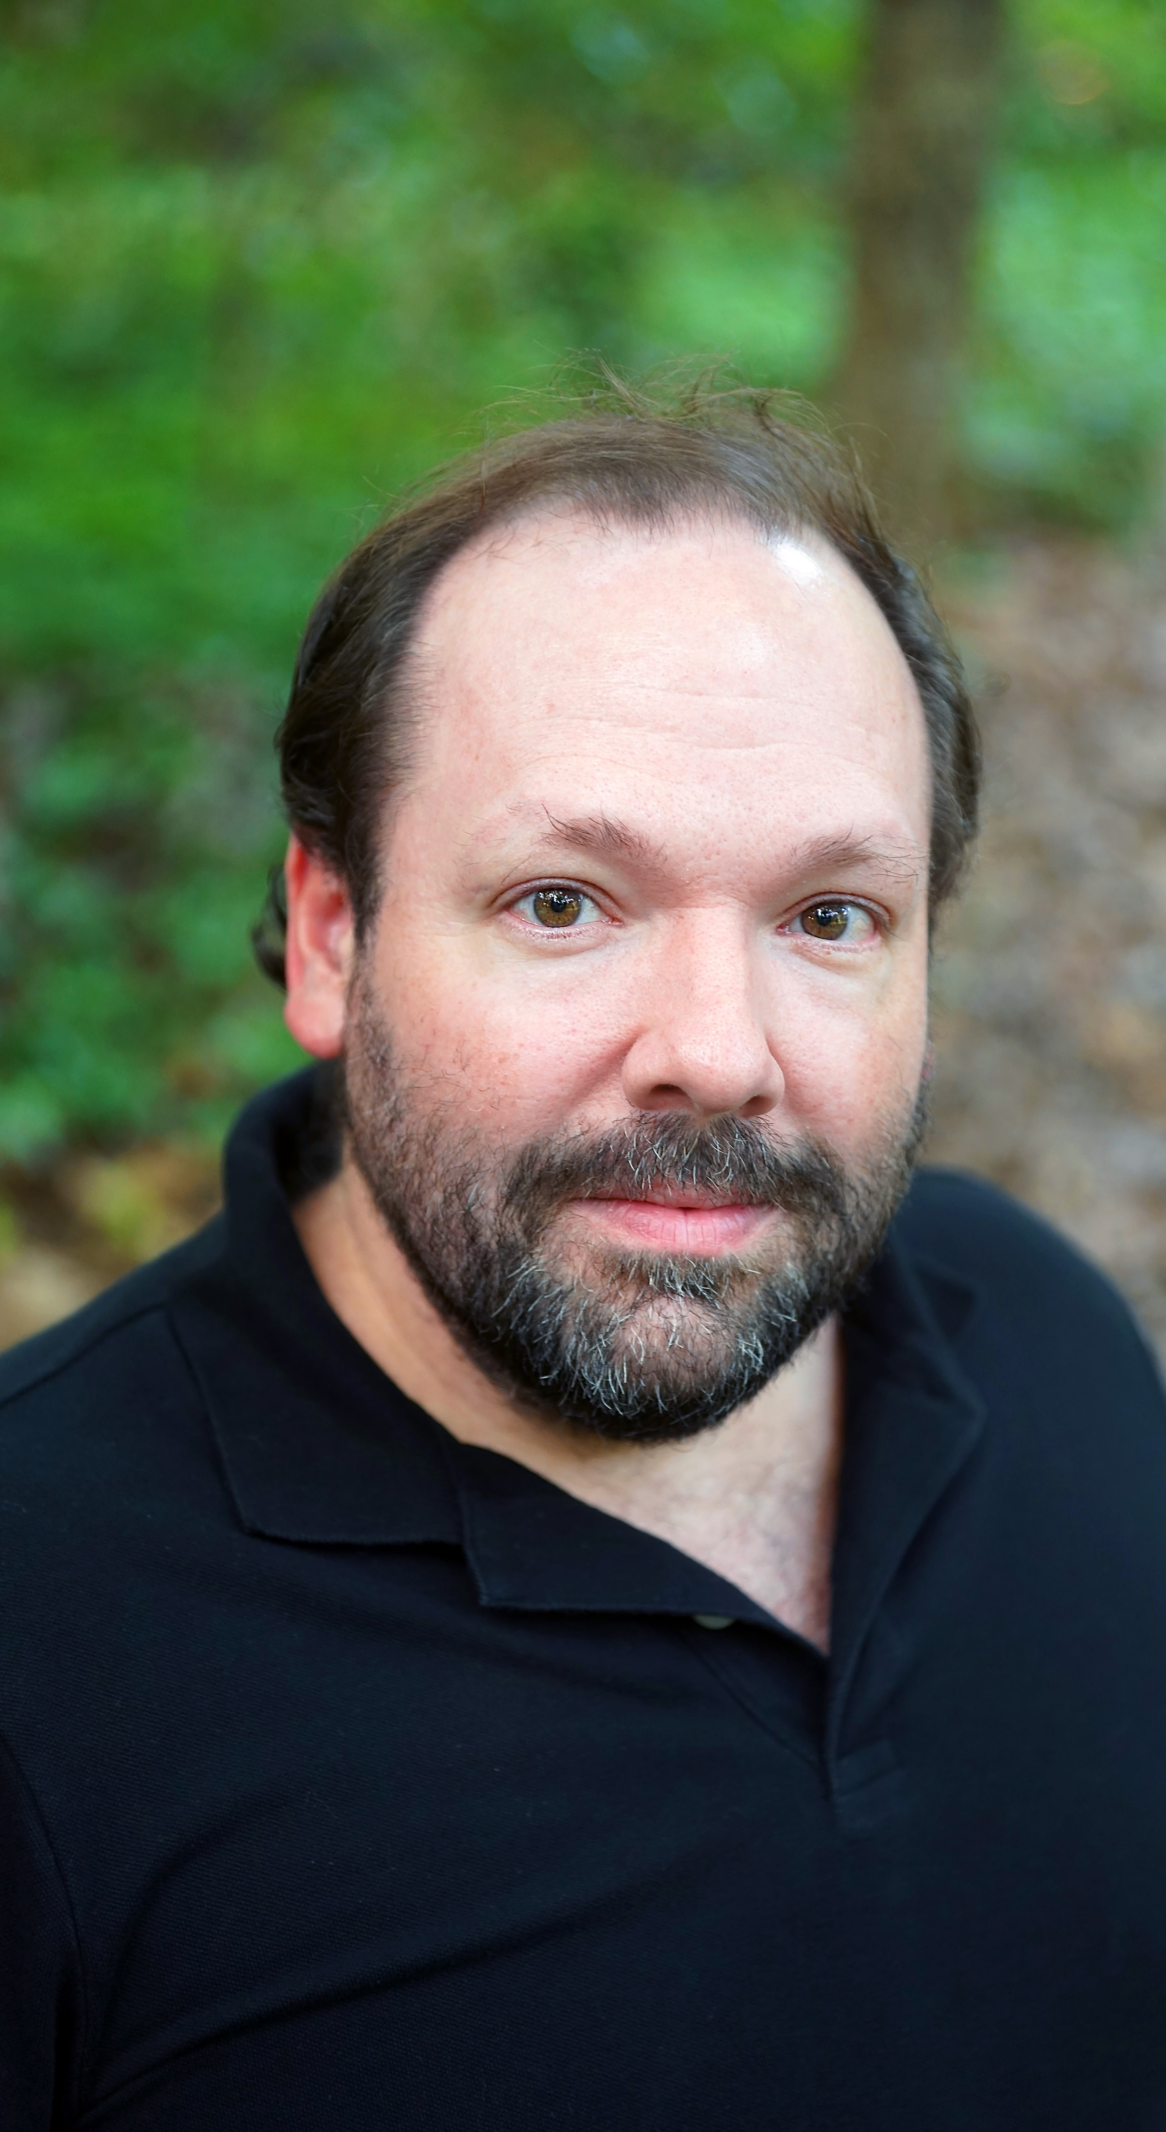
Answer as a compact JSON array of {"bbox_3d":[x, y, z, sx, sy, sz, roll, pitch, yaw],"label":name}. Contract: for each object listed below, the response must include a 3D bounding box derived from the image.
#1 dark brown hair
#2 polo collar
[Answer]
[{"bbox_3d":[0.007,-0.092,0.965,0.187,0.180,0.195,3,6,-13],"label":"dark brown hair"},{"bbox_3d":[-0.001,0.073,0.948,0.220,0.115,0.205,-8,19,-24],"label":"polo collar"}]

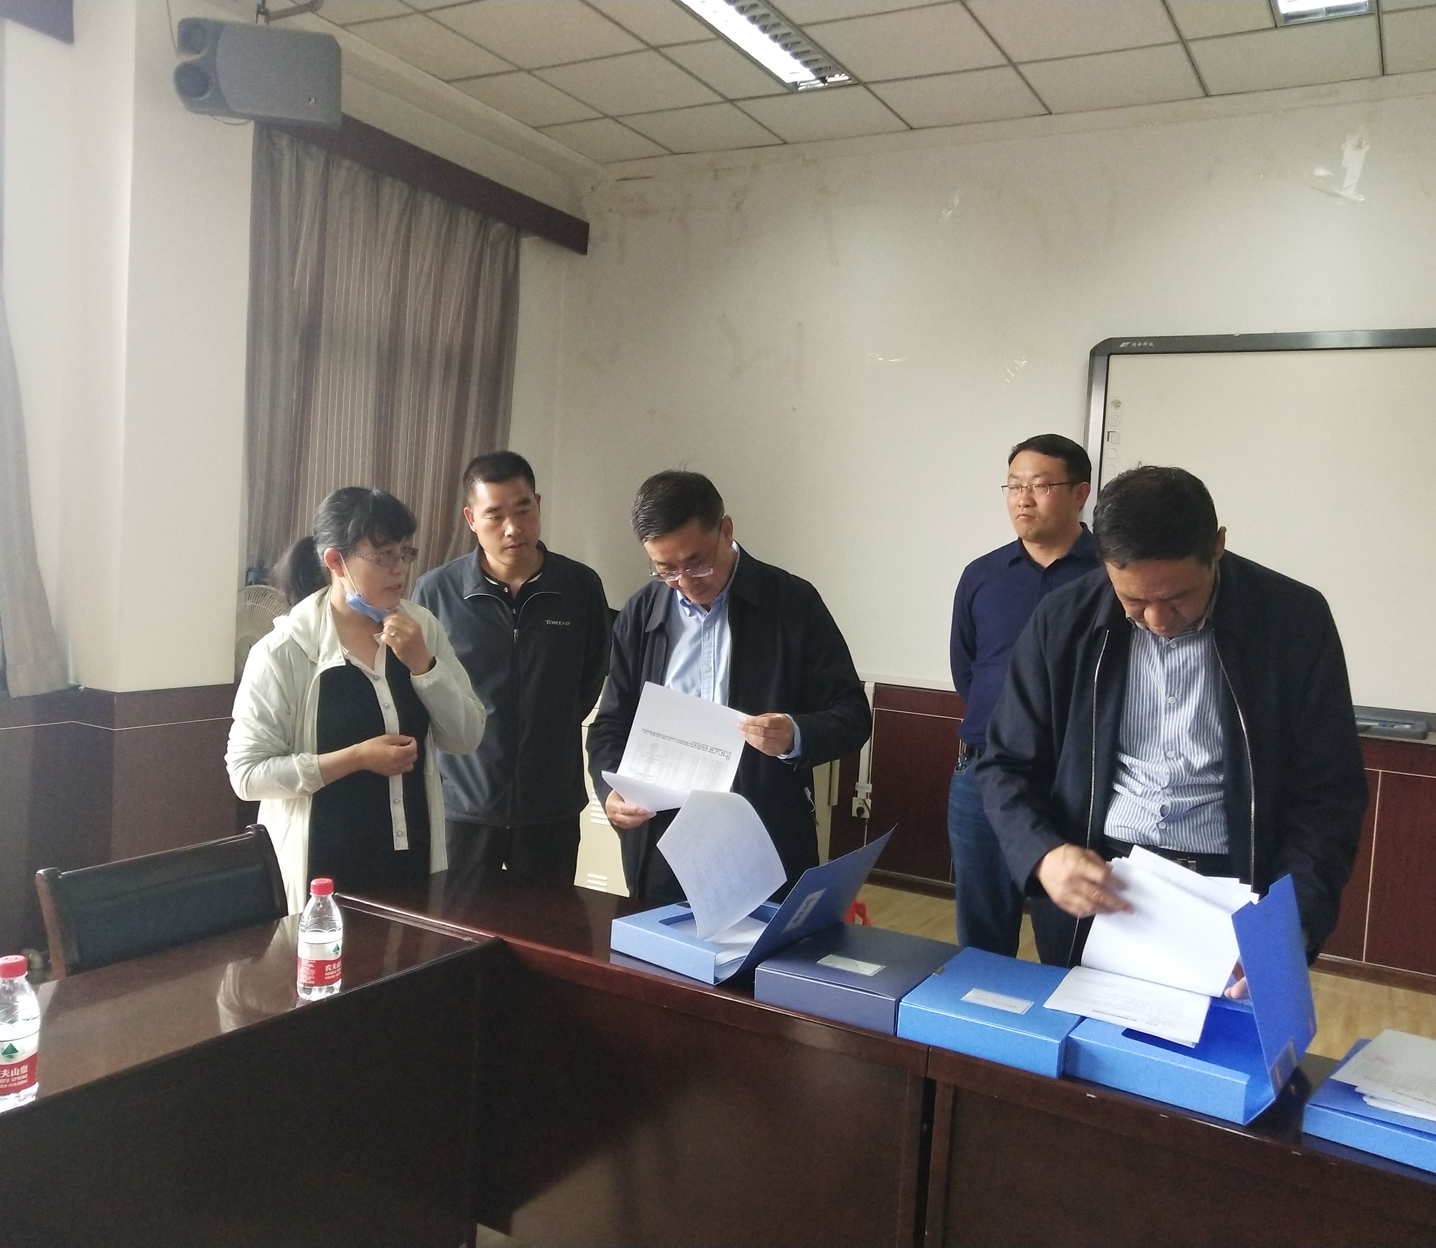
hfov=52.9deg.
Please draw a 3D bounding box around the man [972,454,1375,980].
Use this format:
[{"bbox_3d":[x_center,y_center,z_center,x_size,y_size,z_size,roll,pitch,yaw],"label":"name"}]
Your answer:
[{"bbox_3d":[0.701,0.542,2.321,0.620,1.600,0.500,4,3,19],"label":"man"}]

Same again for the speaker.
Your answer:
[{"bbox_3d":[-1.372,-1.642,4.300,0.460,0.260,0.240,3,11,-9],"label":"speaker"}]

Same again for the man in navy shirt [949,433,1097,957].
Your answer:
[{"bbox_3d":[0.727,0.427,3.330,0.470,1.720,0.300,4,3,16],"label":"man in navy shirt"}]

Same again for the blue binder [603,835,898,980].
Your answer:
[{"bbox_3d":[0.080,0.443,2.419,0.400,0.235,0.310,6,4,39],"label":"blue binder"}]

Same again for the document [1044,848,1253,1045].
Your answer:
[{"bbox_3d":[0.620,0.460,2.070,0.240,0.190,0.280,5,4,34],"label":"document"}]

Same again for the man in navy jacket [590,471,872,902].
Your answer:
[{"bbox_3d":[0.004,0.484,2.837,0.560,1.580,0.460,5,3,22],"label":"man in navy jacket"}]

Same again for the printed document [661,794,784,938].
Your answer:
[{"bbox_3d":[0.005,0.398,2.380,0.210,0.250,0.130,4,3,14],"label":"printed document"}]

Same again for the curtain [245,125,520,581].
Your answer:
[{"bbox_3d":[-1.321,-0.831,5.761,0.130,1.860,1.710,5,4,26],"label":"curtain"}]

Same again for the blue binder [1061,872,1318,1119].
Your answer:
[{"bbox_3d":[0.675,0.488,1.983,0.270,0.260,0.310,5,4,34],"label":"blue binder"}]

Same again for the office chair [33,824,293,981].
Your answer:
[{"bbox_3d":[-0.702,0.820,2.232,0.530,0.900,0.480,5,4,26],"label":"office chair"}]

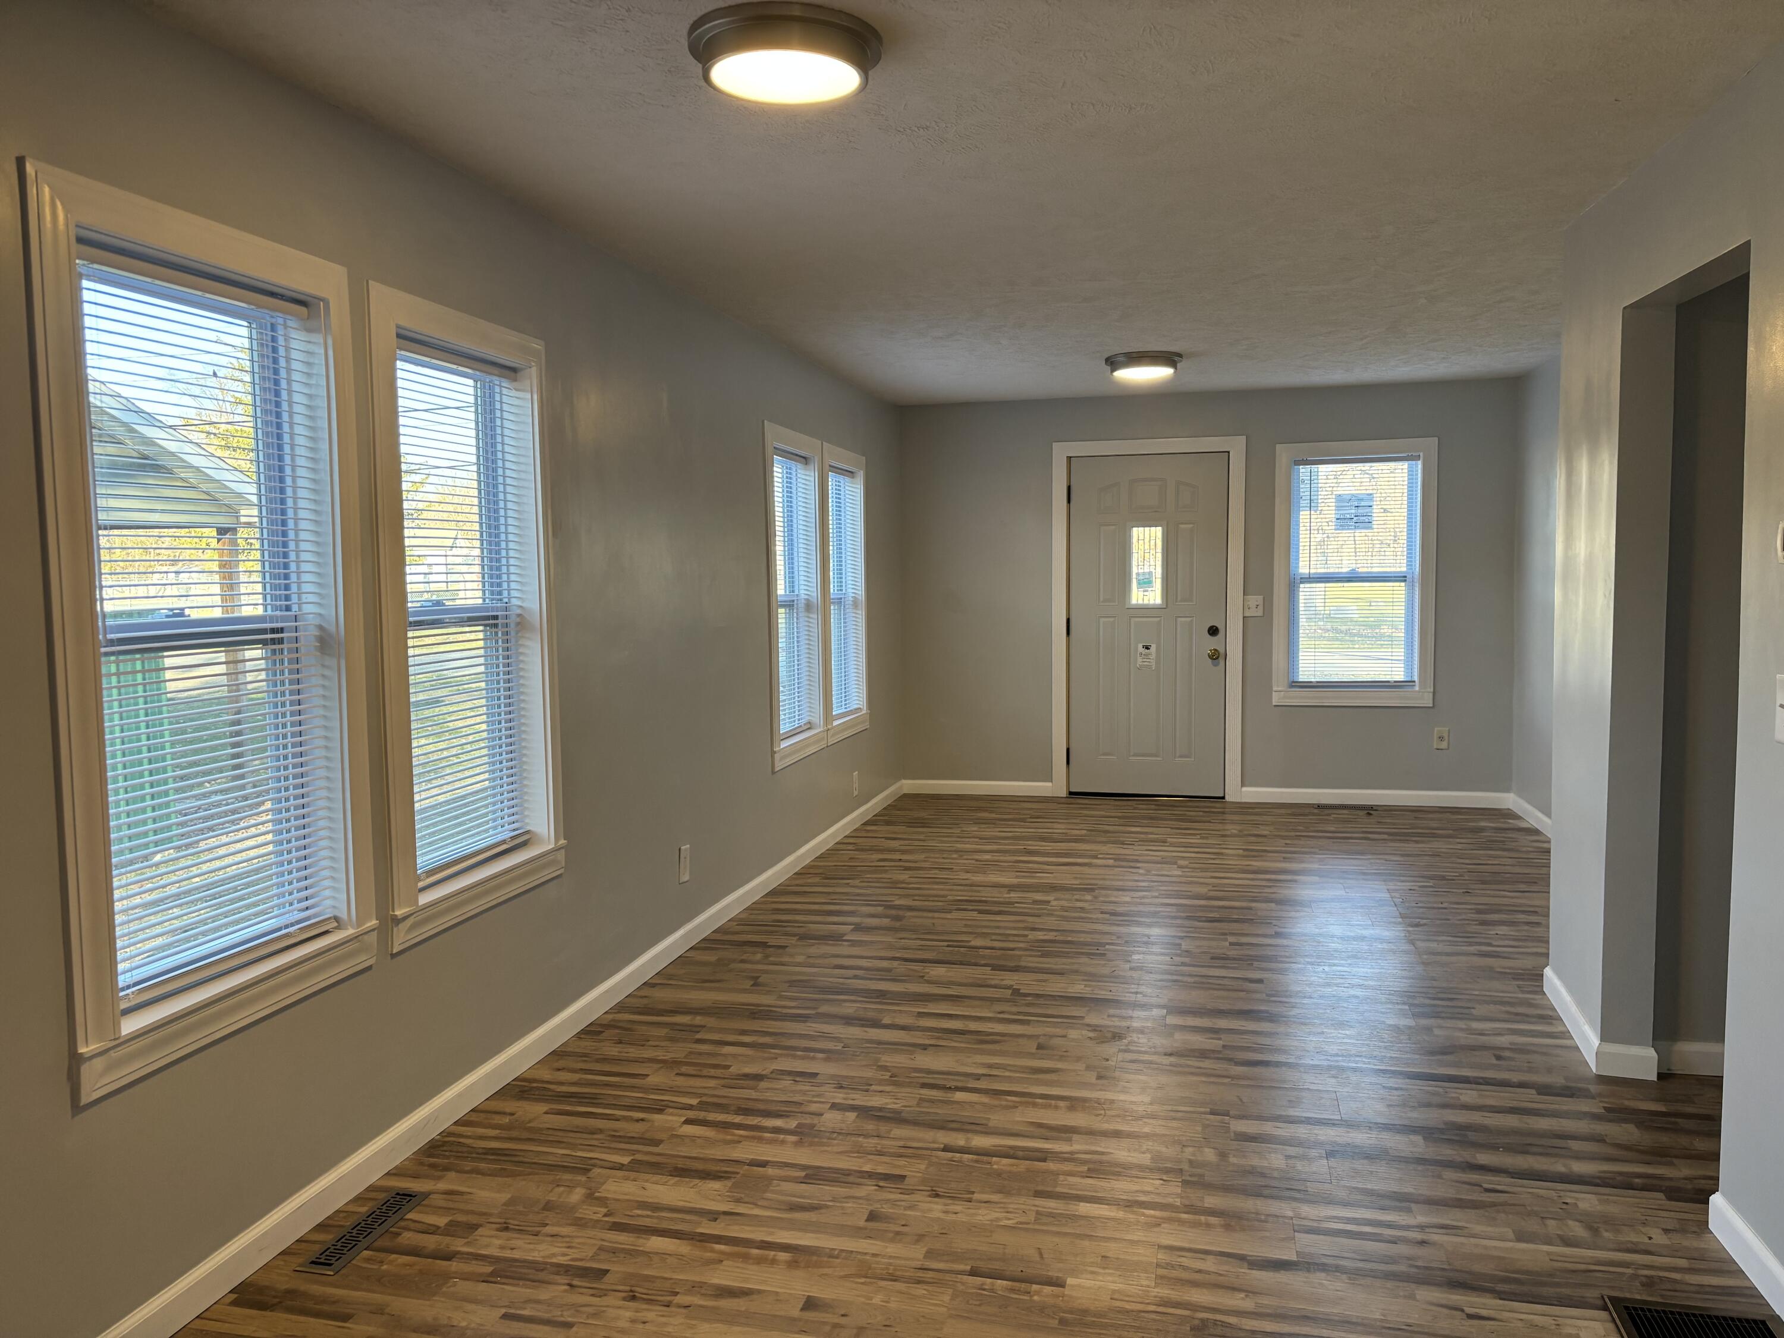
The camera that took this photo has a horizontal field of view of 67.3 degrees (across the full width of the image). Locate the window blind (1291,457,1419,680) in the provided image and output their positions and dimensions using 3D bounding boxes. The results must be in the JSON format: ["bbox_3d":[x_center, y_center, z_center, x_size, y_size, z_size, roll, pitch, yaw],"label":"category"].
[{"bbox_3d":[2.648,-0.553,7.680,0.689,1.321,0.070,0,4,13],"label":"window blind"}]

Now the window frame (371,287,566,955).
[{"bbox_3d":[-1.092,-0.135,3.475,0.100,1.540,0.854,0,4,13],"label":"window frame"}]

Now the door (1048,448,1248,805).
[{"bbox_3d":[1.516,-0.282,7.958,1.115,2.128,0.090,0,4,13],"label":"door"}]

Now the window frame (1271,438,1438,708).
[{"bbox_3d":[2.643,-0.536,7.662,0.872,1.511,0.090,0,4,13],"label":"window frame"}]

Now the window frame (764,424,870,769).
[{"bbox_3d":[-0.350,-0.357,6.611,0.100,1.511,1.715,0,4,13],"label":"window frame"}]

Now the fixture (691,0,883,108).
[{"bbox_3d":[-0.203,-1.169,2.582,0.374,0.070,0.374,-1,4,0],"label":"fixture"}]

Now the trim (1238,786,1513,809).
[{"bbox_3d":[2.777,0.746,7.702,1.473,0.083,0.018,0,4,13],"label":"trim"}]

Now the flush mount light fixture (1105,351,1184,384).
[{"bbox_3d":[1.220,-1.466,6.479,0.368,0.075,0.368,0,4,13],"label":"flush mount light fixture"}]

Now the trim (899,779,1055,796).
[{"bbox_3d":[0.529,0.737,8.233,0.917,0.083,0.018,0,4,13],"label":"trim"}]

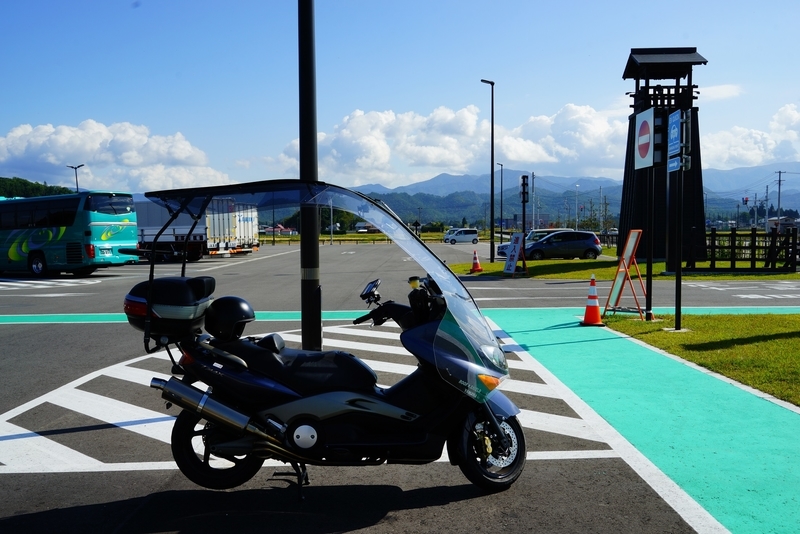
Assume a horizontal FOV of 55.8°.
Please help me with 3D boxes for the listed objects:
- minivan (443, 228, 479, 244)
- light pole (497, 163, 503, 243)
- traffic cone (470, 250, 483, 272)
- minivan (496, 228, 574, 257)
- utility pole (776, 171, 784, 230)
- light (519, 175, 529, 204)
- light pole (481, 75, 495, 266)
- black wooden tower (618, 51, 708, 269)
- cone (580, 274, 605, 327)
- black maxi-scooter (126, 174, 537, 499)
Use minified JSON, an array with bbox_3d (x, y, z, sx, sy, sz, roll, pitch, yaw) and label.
[{"bbox_3d":[7.091,-3.515,86.458,3.800,1.790,1.600,-1,3,-16],"label":"minivan"},{"bbox_3d":[10.005,-6.343,75.813,0.650,8.050,0.250,-1,3,-17],"label":"light pole"},{"bbox_3d":[2.566,-0.194,25.284,0.400,0.710,0.400,0,3,0],"label":"traffic cone"},{"bbox_3d":[8.177,-1.478,45.261,4.600,1.700,1.800,-1,3,-7],"label":"minivan"},{"bbox_3d":[70.322,-11.650,139.717,1.600,12.200,0.500,0,3,11],"label":"utility pole"},{"bbox_3d":[3.789,-2.365,23.000,0.300,0.900,0.300,-1,3,-6],"label":"light"},{"bbox_3d":[3.869,-4.206,33.213,0.650,8.050,0.250,-1,3,-17],"label":"light pole"},{"bbox_3d":[11.351,-4.866,32.786,2.900,9.200,3.200,0,3,5],"label":"black wooden tower"},{"bbox_3d":[2.957,0.505,11.582,0.380,0.780,0.380,0,3,0],"label":"cone"},{"bbox_3d":[-0.415,0.423,4.418,2.330,1.800,0.800,0,3,0],"label":"black maxi-scooter"}]

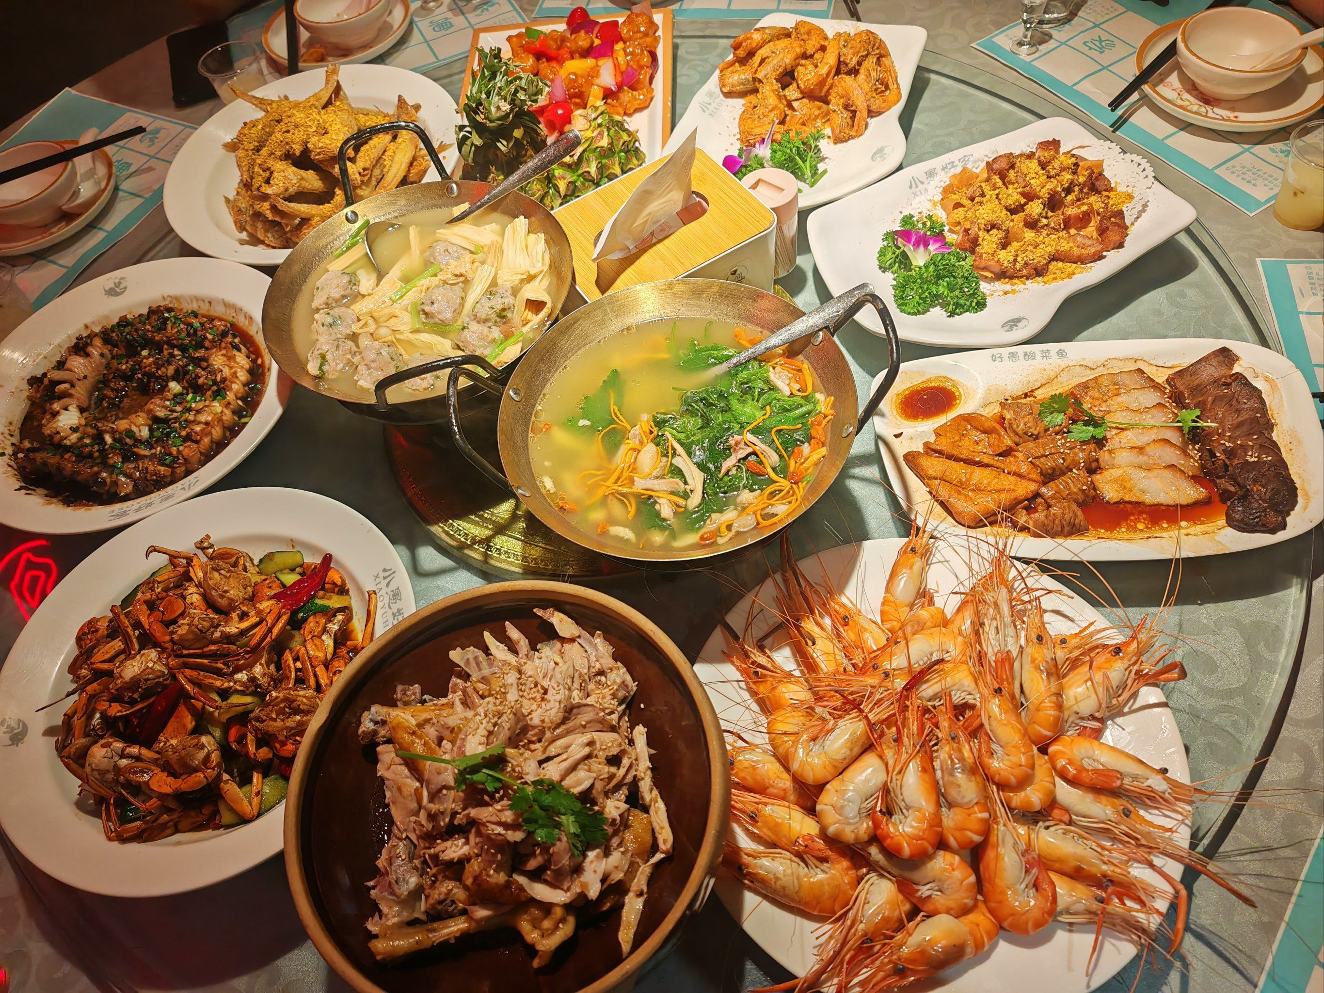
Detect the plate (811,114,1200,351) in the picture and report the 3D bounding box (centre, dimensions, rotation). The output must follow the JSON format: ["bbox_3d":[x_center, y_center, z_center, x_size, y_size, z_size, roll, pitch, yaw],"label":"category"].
[{"bbox_3d":[0.293,-0.220,0.908,0.309,0.032,0.221,-25,56,-8],"label":"plate"}]

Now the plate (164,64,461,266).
[{"bbox_3d":[-0.359,-0.341,1.085,0.316,0.043,0.316,-4,56,6],"label":"plate"}]

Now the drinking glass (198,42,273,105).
[{"bbox_3d":[-0.490,-0.480,1.208,0.071,0.075,0.071,-28,57,-10],"label":"drinking glass"}]

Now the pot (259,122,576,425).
[{"bbox_3d":[-0.206,-0.178,0.898,0.266,0.132,0.308,-17,56,-3],"label":"pot"}]

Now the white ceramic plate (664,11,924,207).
[{"bbox_3d":[0.141,-0.379,1.039,0.226,0.032,0.309,14,60,18],"label":"white ceramic plate"}]

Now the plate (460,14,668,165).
[{"bbox_3d":[-0.104,-0.400,1.095,0.230,0.026,0.323,-3,56,7],"label":"plate"}]

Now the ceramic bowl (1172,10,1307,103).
[{"bbox_3d":[0.562,-0.425,1.013,0.108,0.050,0.108,20,62,21],"label":"ceramic bowl"}]

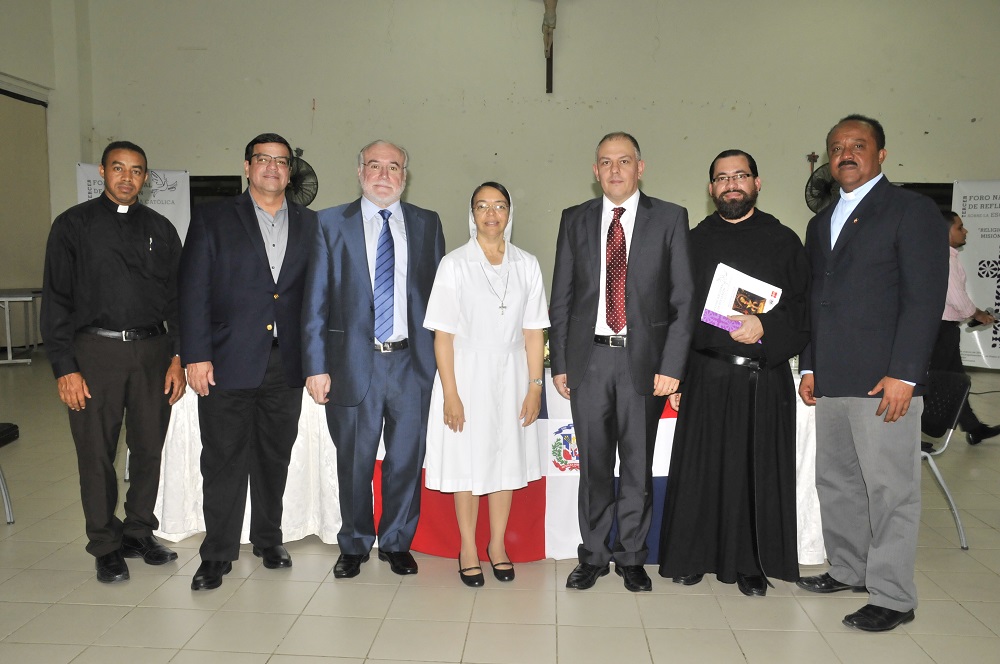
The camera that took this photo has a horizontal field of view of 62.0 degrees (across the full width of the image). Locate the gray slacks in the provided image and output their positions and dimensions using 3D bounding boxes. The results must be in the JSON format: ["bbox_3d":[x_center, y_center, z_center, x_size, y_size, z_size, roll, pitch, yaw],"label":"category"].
[{"bbox_3d":[1.377,0.508,3.086,0.310,0.970,0.400,-2,6,-30],"label":"gray slacks"}]

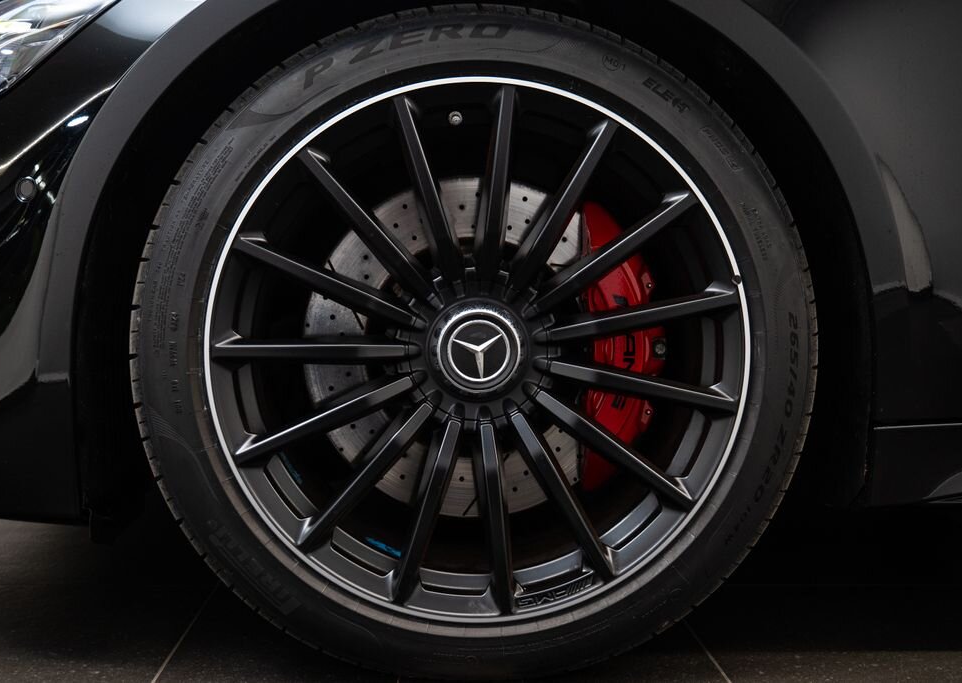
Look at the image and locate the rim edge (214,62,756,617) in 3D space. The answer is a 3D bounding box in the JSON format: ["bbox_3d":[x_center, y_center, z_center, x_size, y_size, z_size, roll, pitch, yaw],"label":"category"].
[{"bbox_3d":[-0.001,0.011,0.977,0.547,0.547,0.045,0,2,-2],"label":"rim edge"}]

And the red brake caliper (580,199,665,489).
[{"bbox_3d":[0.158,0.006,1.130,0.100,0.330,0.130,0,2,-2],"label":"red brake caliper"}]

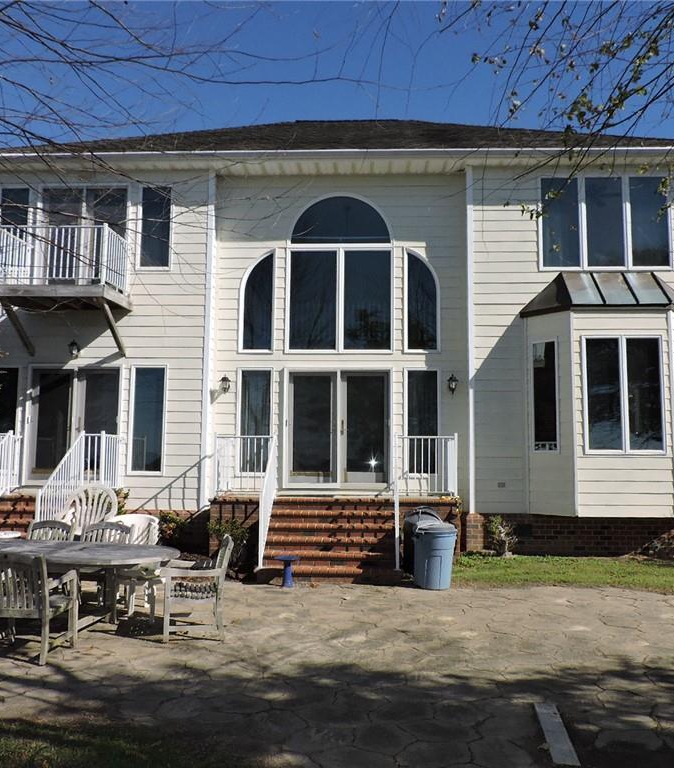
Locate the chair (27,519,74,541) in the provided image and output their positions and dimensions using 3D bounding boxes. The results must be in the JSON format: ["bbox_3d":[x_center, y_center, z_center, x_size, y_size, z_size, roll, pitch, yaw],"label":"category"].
[{"bbox_3d":[-3.194,1.926,7.501,0.580,0.880,0.580,-1,-6,12],"label":"chair"}]

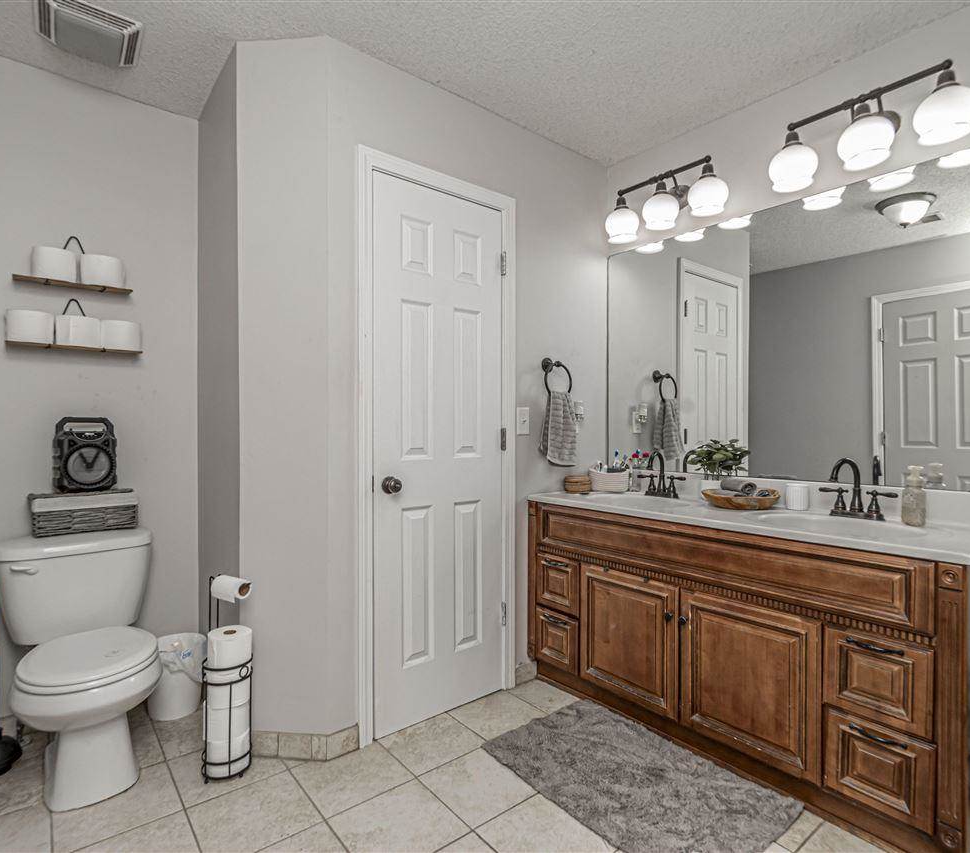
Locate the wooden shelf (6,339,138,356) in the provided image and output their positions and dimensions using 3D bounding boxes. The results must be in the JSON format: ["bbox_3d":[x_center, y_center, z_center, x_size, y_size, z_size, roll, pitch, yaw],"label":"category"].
[{"bbox_3d":[-1.512,-0.281,1.980,0.394,0.013,0.122,0,1,-39],"label":"wooden shelf"}]

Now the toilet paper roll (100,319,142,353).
[{"bbox_3d":[-1.403,-0.342,2.057,0.131,0.112,0.131,0,1,-39],"label":"toilet paper roll"}]

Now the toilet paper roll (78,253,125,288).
[{"bbox_3d":[-1.445,-0.575,2.021,0.134,0.112,0.134,0,1,-39],"label":"toilet paper roll"}]

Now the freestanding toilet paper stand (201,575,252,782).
[{"bbox_3d":[-0.834,0.806,1.737,0.160,0.630,0.155,0,0,22],"label":"freestanding toilet paper stand"}]

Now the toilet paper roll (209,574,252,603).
[{"bbox_3d":[-0.821,0.524,1.731,0.105,0.065,0.063,0,0,22],"label":"toilet paper roll"}]

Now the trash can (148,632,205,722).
[{"bbox_3d":[-1.228,0.987,2.112,0.215,0.268,0.215,0,0,-38],"label":"trash can"}]

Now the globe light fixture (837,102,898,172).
[{"bbox_3d":[1.202,-0.917,1.677,0.148,0.168,0.148,0,1,-39],"label":"globe light fixture"}]

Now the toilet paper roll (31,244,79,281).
[{"bbox_3d":[-1.583,-0.589,1.959,0.129,0.107,0.129,0,0,-38],"label":"toilet paper roll"}]

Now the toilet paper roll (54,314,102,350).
[{"bbox_3d":[-1.528,-0.353,2.003,0.129,0.107,0.129,0,0,-38],"label":"toilet paper roll"}]

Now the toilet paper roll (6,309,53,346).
[{"bbox_3d":[-1.636,-0.353,1.917,0.129,0.107,0.129,0,0,-38],"label":"toilet paper roll"}]

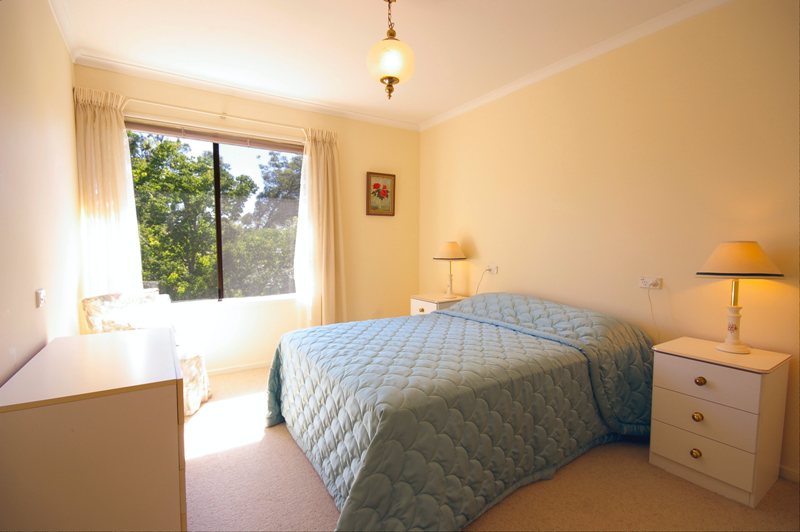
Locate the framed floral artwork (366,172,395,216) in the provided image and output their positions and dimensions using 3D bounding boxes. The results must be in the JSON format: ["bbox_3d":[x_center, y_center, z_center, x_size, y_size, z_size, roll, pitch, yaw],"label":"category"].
[{"bbox_3d":[-0.197,-0.764,3.811,0.352,0.448,0.025,-1,4,-31],"label":"framed floral artwork"}]

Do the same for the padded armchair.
[{"bbox_3d":[-1.678,0.577,2.429,0.600,0.780,0.600,0,3,-9],"label":"padded armchair"}]

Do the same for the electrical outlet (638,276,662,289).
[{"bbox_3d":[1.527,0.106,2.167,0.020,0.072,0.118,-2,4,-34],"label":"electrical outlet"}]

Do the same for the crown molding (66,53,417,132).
[{"bbox_3d":[-1.026,-1.501,3.263,2.953,0.070,0.070,-1,4,-31],"label":"crown molding"}]

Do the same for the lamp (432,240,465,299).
[{"bbox_3d":[0.474,0.052,3.463,0.310,0.550,0.310,0,3,0],"label":"lamp"}]

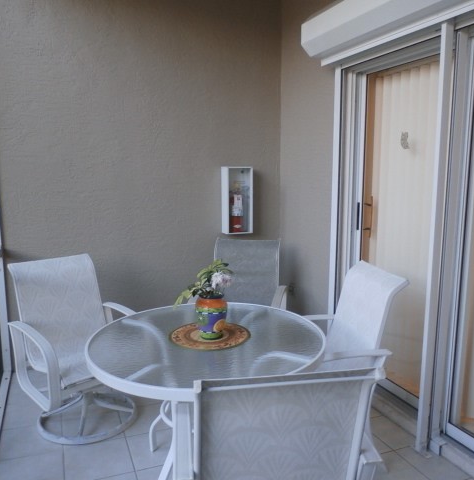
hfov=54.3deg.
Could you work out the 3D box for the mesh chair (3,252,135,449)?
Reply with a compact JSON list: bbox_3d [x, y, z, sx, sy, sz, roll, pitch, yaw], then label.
[{"bbox_3d":[-0.937,0.619,2.792,0.635,0.937,0.781,-8,11,-44],"label":"mesh chair"}]

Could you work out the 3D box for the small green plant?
[{"bbox_3d":[-0.148,0.193,2.099,0.259,0.185,0.200,-1,8,-3],"label":"small green plant"}]

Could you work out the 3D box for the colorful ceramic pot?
[{"bbox_3d":[-0.118,0.357,2.124,0.148,0.190,0.148,-1,8,-3],"label":"colorful ceramic pot"}]

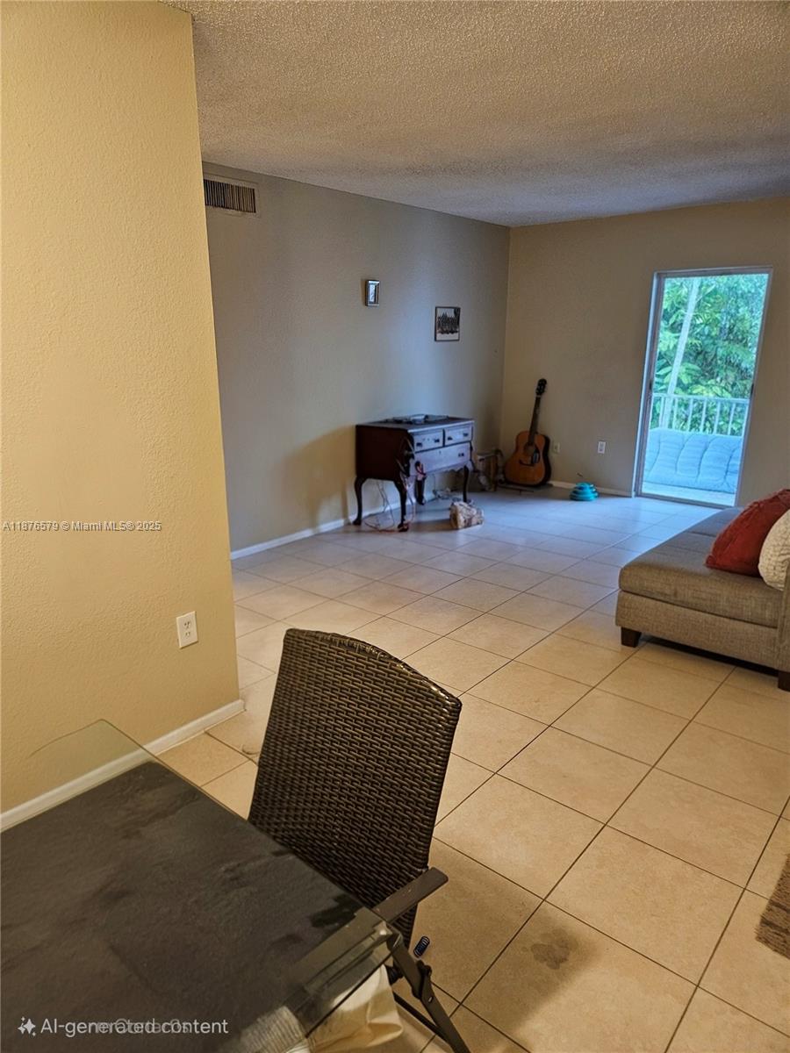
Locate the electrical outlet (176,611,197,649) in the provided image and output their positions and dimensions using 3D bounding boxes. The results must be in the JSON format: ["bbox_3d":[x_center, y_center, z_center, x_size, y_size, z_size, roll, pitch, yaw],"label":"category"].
[{"bbox_3d":[-0.753,0.377,2.551,0.009,0.120,0.076,13,20,38],"label":"electrical outlet"}]

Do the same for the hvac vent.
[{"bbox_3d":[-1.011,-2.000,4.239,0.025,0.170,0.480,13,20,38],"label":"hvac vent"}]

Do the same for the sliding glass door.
[{"bbox_3d":[2.576,-1.140,5.943,0.920,1.980,0.090,13,20,38],"label":"sliding glass door"}]

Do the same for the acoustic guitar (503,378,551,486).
[{"bbox_3d":[1.342,-0.897,6.710,0.410,1.050,0.120,6,-5,38],"label":"acoustic guitar"}]

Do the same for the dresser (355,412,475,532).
[{"bbox_3d":[0.160,-0.456,5.712,0.490,0.780,0.860,13,20,38],"label":"dresser"}]

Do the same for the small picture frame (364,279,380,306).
[{"bbox_3d":[-0.163,-1.778,5.335,0.025,0.180,0.135,13,20,38],"label":"small picture frame"}]

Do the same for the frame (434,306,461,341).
[{"bbox_3d":[0.474,-1.771,6.125,0.020,0.280,0.357,13,20,38],"label":"frame"}]

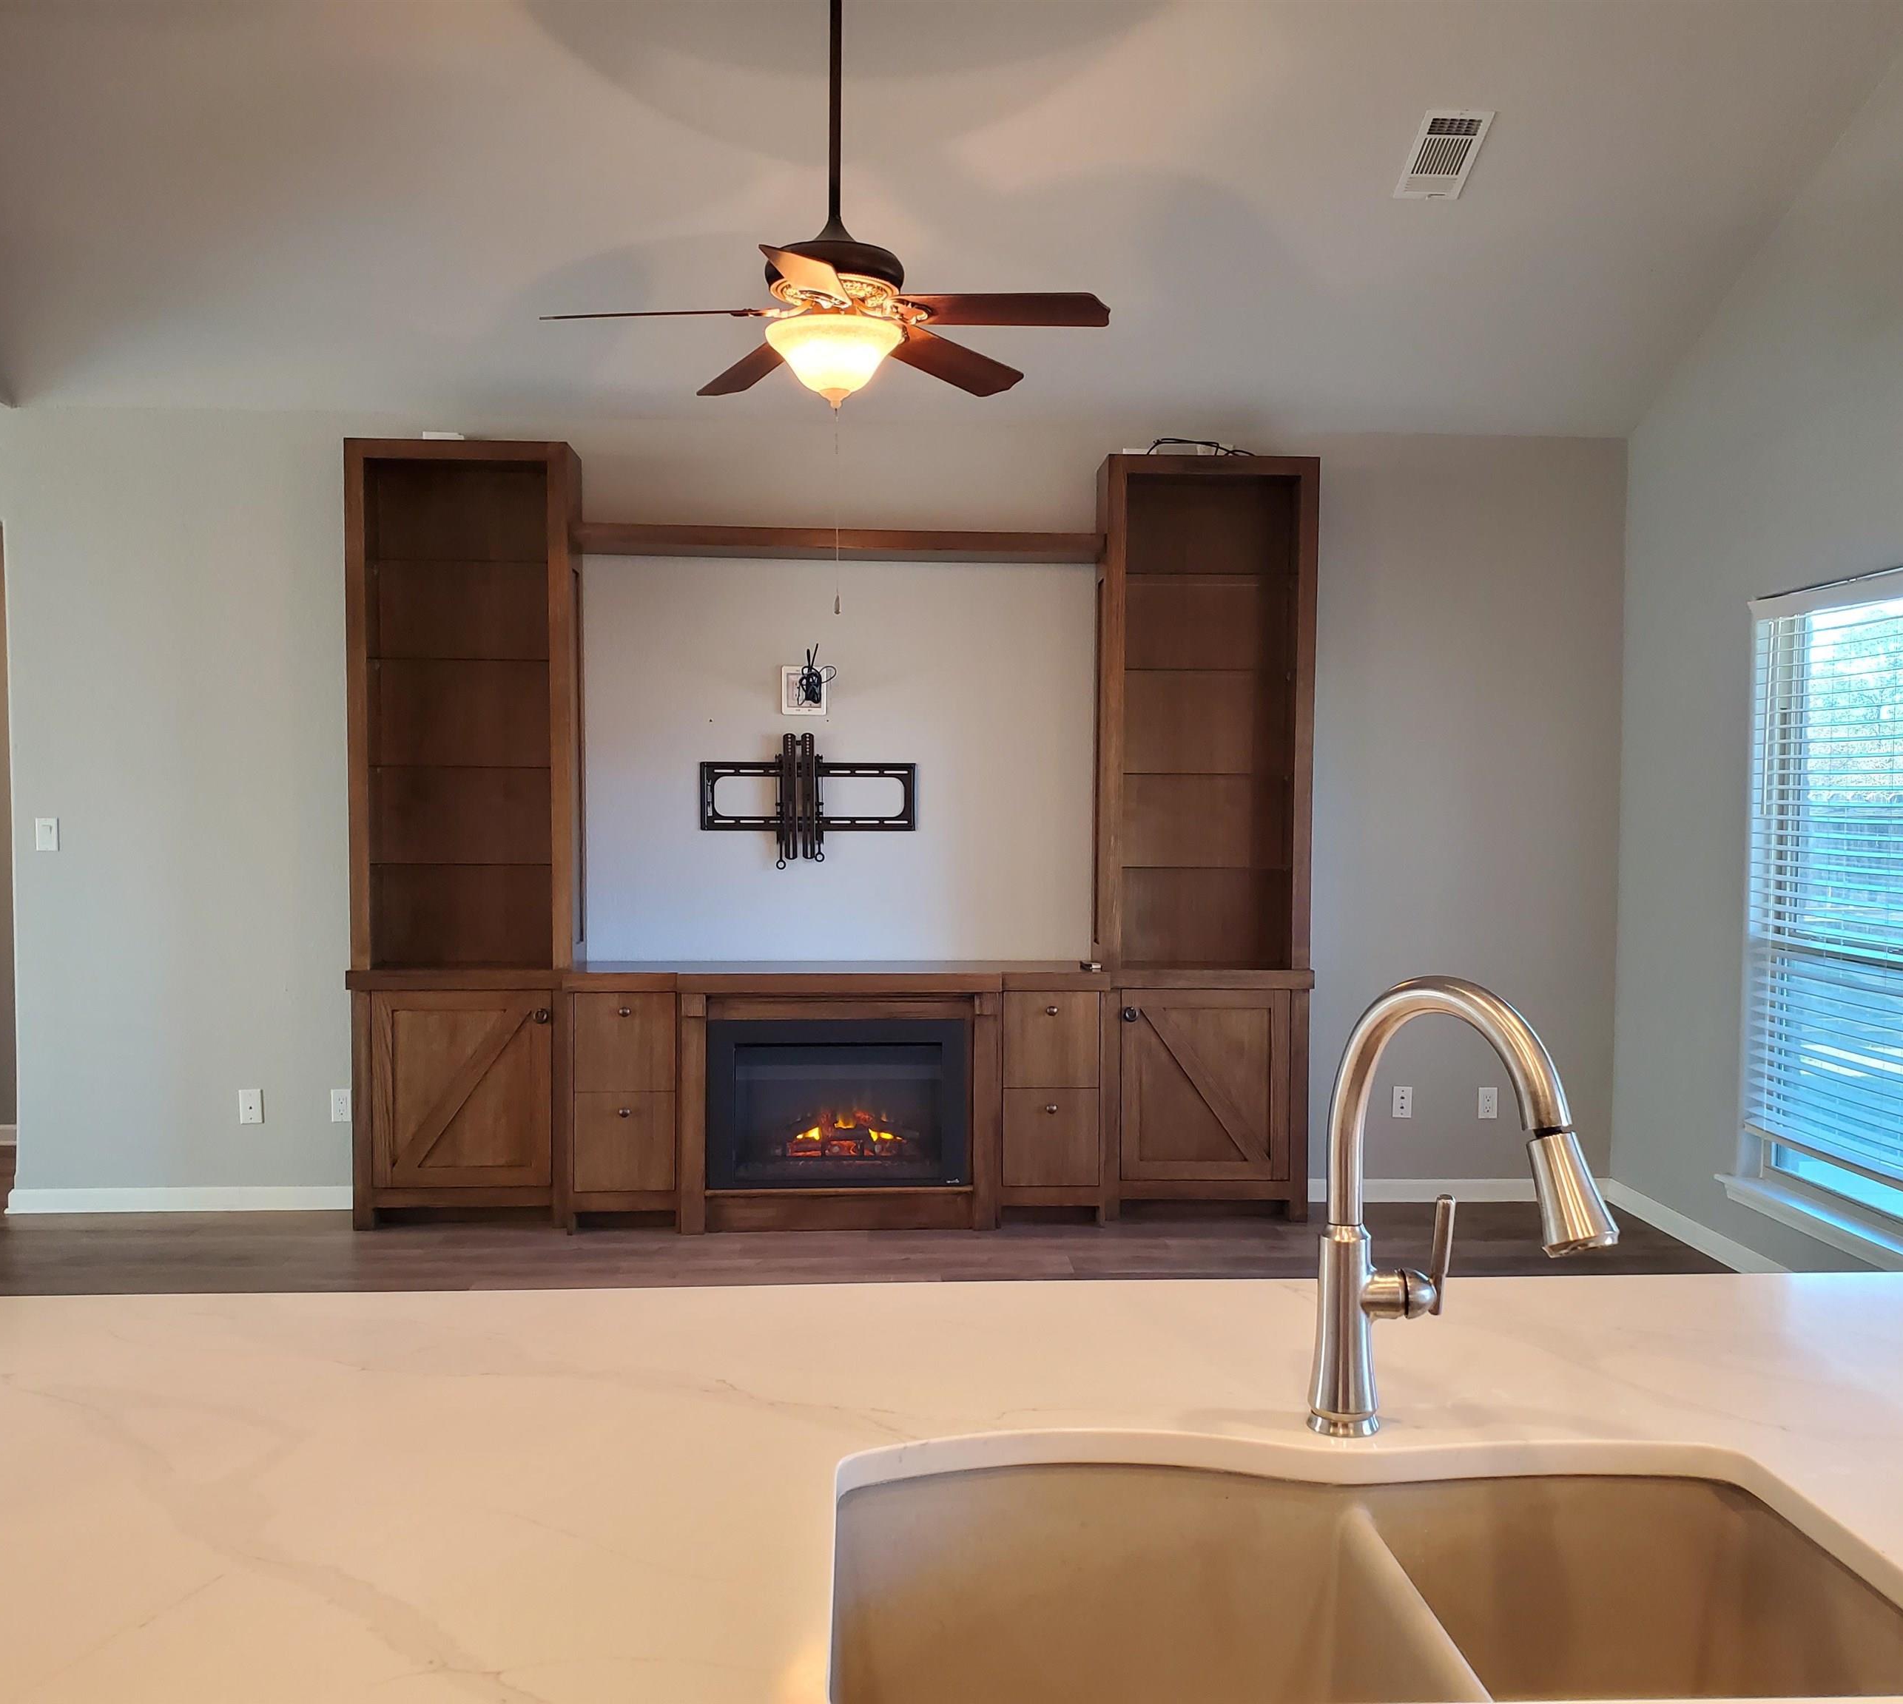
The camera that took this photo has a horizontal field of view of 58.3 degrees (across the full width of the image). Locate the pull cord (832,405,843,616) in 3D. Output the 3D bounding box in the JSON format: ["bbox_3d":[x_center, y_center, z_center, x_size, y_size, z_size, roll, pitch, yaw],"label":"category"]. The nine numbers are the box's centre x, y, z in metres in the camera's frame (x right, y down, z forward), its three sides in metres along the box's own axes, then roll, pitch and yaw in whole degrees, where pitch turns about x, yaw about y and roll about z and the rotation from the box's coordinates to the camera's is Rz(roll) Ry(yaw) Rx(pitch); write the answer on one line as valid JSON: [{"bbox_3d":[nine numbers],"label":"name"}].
[{"bbox_3d":[-0.268,-0.799,4.014,0.012,0.483,0.012,0,3,-4],"label":"pull cord"}]

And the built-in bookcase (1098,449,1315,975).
[{"bbox_3d":[0.864,-0.465,5.888,0.706,1.720,0.308,0,3,-4],"label":"built-in bookcase"}]

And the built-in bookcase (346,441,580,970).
[{"bbox_3d":[-1.615,-0.476,5.734,0.712,1.720,0.308,0,3,-4],"label":"built-in bookcase"}]

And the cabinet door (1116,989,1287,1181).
[{"bbox_3d":[0.865,0.795,5.813,0.586,0.657,0.022,0,3,-4],"label":"cabinet door"}]

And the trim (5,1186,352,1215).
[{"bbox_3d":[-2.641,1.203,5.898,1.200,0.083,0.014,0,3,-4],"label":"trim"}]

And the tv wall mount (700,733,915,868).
[{"bbox_3d":[-0.495,-0.177,5.937,0.746,0.467,0.070,0,3,-4],"label":"tv wall mount"}]

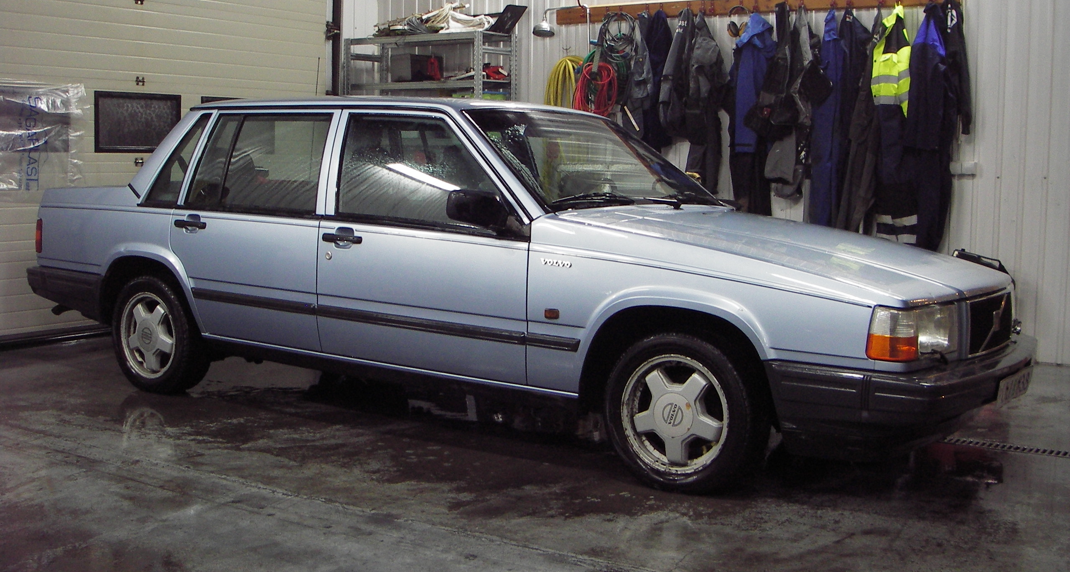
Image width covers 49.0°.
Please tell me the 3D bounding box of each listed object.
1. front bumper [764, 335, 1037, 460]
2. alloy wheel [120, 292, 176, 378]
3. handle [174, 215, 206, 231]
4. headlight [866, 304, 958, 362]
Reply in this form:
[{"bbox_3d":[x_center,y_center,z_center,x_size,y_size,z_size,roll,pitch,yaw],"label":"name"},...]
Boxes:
[{"bbox_3d":[1.443,0.315,4.259,0.570,0.310,1.740,5,9,34],"label":"front bumper"},{"bbox_3d":[-1.772,0.221,5.566,0.410,0.410,0.160,5,9,34],"label":"alloy wheel"},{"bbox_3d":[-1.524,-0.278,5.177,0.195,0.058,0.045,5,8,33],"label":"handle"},{"bbox_3d":[1.176,0.121,3.651,0.170,0.175,0.440,5,9,34],"label":"headlight"}]

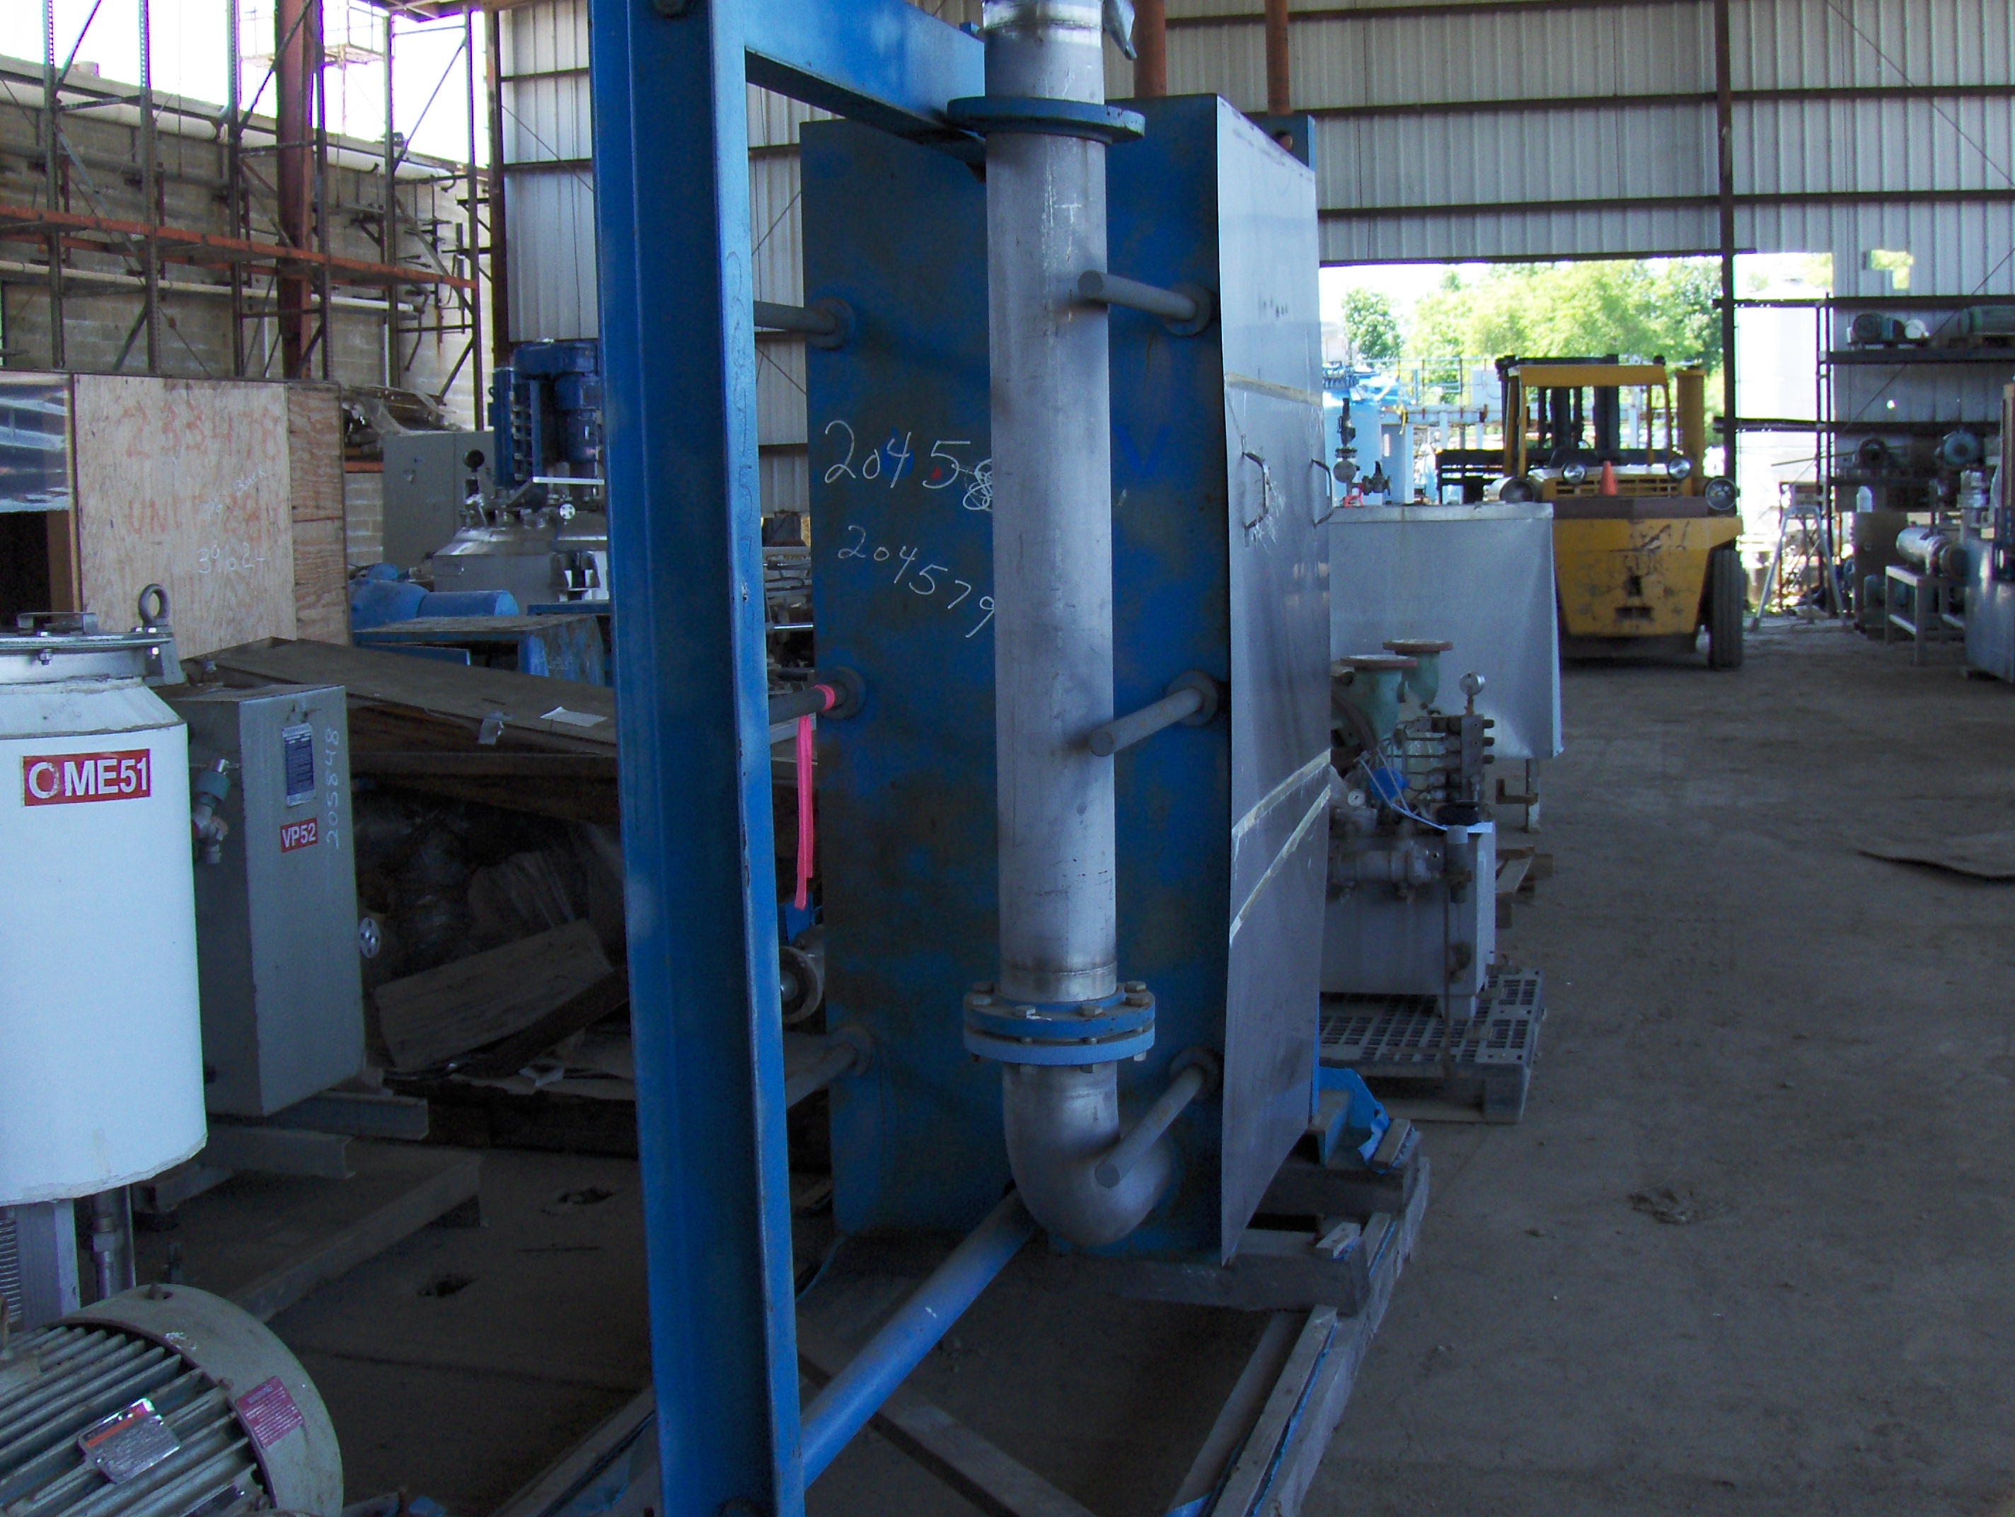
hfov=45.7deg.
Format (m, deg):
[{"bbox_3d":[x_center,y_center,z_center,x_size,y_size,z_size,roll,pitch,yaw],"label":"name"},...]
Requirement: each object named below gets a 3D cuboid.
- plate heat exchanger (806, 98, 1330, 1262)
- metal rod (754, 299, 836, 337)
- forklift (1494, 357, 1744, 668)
[{"bbox_3d":[0.138,-0.152,4.123,0.670,1.800,0.870,1,7,17],"label":"plate heat exchanger"},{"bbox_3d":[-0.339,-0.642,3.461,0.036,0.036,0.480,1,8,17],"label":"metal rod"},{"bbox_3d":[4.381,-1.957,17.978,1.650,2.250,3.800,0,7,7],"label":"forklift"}]

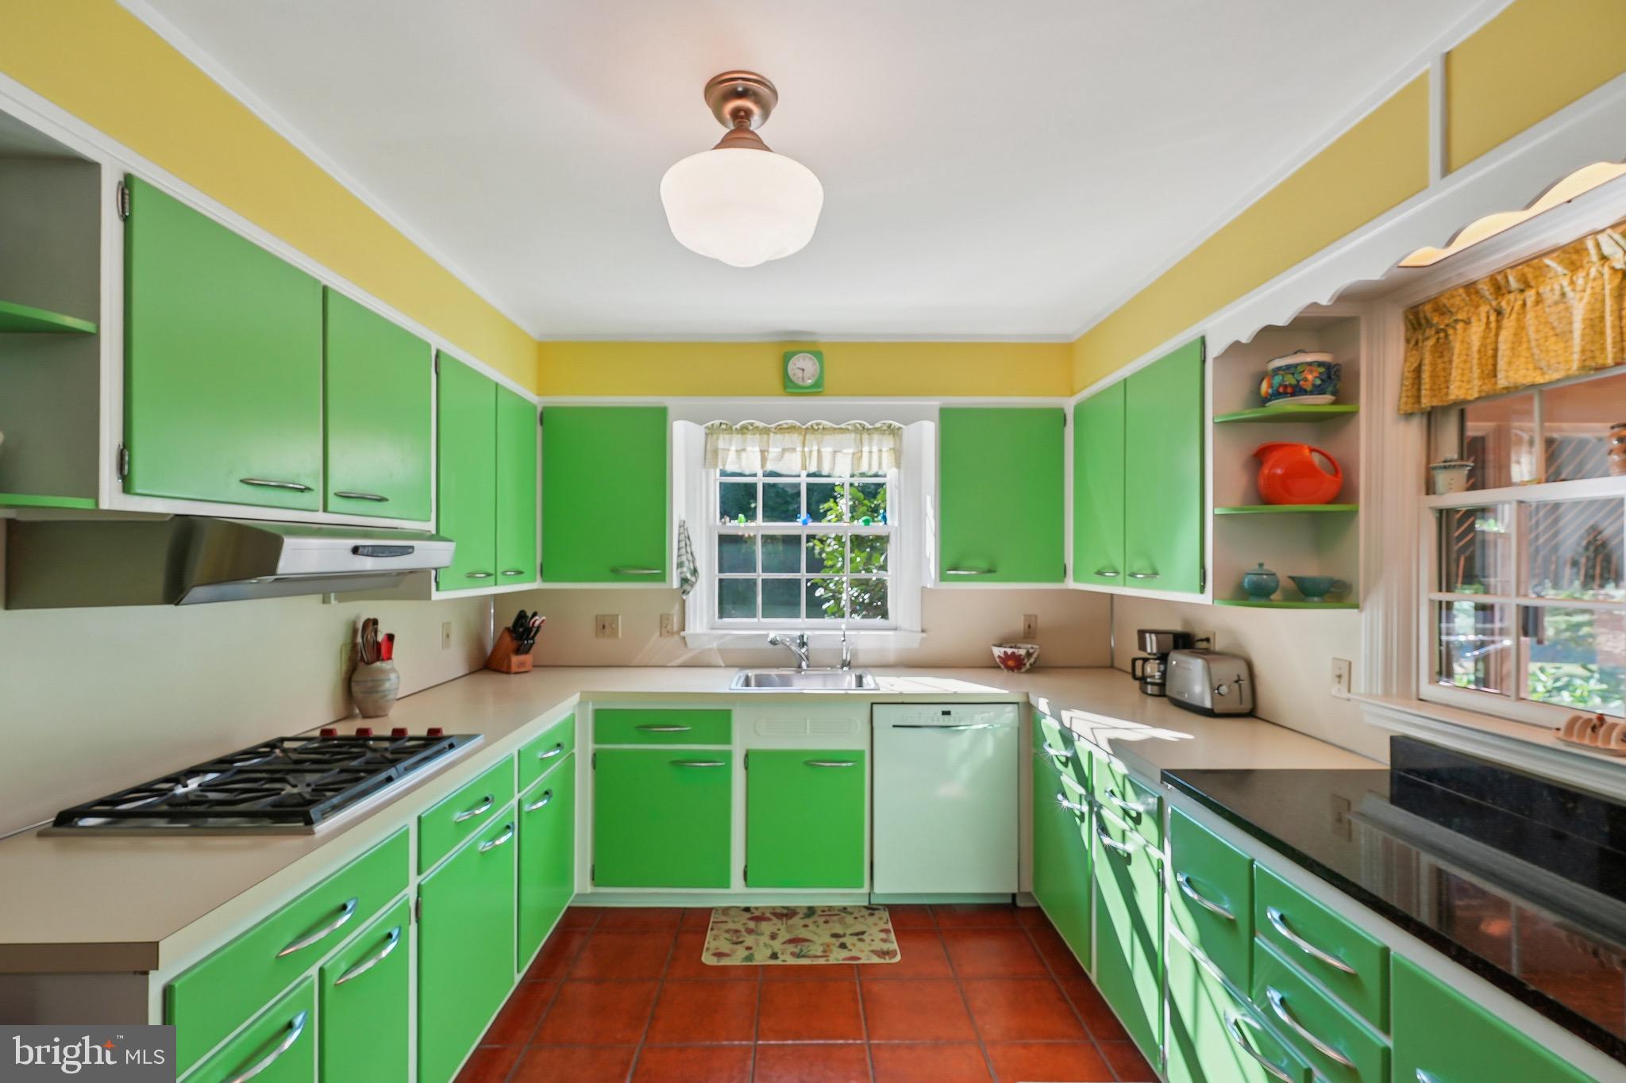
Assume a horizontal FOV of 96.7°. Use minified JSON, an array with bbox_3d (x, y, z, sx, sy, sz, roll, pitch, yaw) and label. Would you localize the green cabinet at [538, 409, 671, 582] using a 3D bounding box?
[{"bbox_3d":[-0.933,-0.206,3.396,0.577,0.790,0.340,0,-1,-1],"label":"green cabinet"}]

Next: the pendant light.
[{"bbox_3d":[-0.149,-0.764,1.533,0.343,0.366,0.343,0,-1,-1],"label":"pendant light"}]

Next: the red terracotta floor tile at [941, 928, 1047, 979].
[{"bbox_3d":[0.671,1.535,2.708,0.330,0.010,0.330,0,-1,-1],"label":"red terracotta floor tile"}]

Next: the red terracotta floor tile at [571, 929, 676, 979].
[{"bbox_3d":[-0.688,1.523,2.659,0.330,0.013,0.330,0,-1,-1],"label":"red terracotta floor tile"}]

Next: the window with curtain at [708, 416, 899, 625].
[{"bbox_3d":[-0.048,-0.086,3.582,1.000,1.030,0.120,0,-1,-1],"label":"window with curtain"}]

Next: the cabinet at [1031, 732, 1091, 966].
[{"bbox_3d":[1.203,1.075,2.683,0.600,0.730,0.585,0,-1,-1],"label":"cabinet"}]

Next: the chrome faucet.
[{"bbox_3d":[-0.103,0.538,3.424,0.065,0.180,0.245,-1,-1,42],"label":"chrome faucet"}]

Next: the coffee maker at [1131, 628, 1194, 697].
[{"bbox_3d":[1.419,0.491,2.945,0.240,0.255,0.155,0,-1,-1],"label":"coffee maker"}]

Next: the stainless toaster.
[{"bbox_3d":[1.459,0.520,2.677,0.175,0.195,0.310,0,-1,-1],"label":"stainless toaster"}]

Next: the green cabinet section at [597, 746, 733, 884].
[{"bbox_3d":[-0.617,1.136,3.230,0.565,0.570,0.560,0,-1,-1],"label":"green cabinet section"}]

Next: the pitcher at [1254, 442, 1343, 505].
[{"bbox_3d":[1.390,-0.191,2.085,0.222,0.176,0.120,0,-1,14],"label":"pitcher"}]

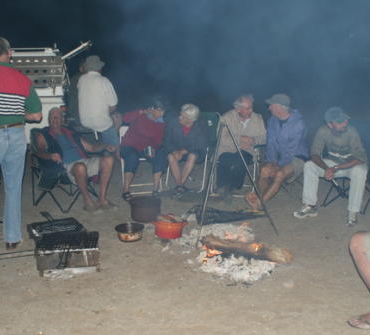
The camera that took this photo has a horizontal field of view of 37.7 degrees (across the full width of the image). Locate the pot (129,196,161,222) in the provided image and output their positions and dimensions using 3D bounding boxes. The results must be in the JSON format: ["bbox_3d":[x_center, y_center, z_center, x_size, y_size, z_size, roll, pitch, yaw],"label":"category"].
[{"bbox_3d":[-0.400,0.416,5.577,0.310,0.215,0.310,0,11,0],"label":"pot"}]

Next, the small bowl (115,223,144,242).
[{"bbox_3d":[-0.490,0.593,4.963,0.245,0.110,0.245,0,11,0],"label":"small bowl"}]

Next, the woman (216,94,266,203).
[{"bbox_3d":[0.660,-0.250,6.501,0.560,1.180,0.850,2,11,12],"label":"woman"}]

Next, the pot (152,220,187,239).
[{"bbox_3d":[-0.148,0.552,5.074,0.335,0.145,0.265,0,11,0],"label":"pot"}]

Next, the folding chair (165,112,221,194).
[{"bbox_3d":[0.100,-0.196,6.909,0.600,0.920,0.620,3,11,14],"label":"folding chair"}]

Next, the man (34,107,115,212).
[{"bbox_3d":[-1.235,-0.128,6.101,0.700,1.080,0.950,-11,15,-43],"label":"man"}]

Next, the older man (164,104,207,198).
[{"bbox_3d":[-0.005,-0.274,6.735,0.500,1.120,0.720,3,12,17],"label":"older man"}]

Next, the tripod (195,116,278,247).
[{"bbox_3d":[0.465,0.083,5.017,0.750,1.090,0.730,0,11,0],"label":"tripod"}]

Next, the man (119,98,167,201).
[{"bbox_3d":[-0.510,-0.261,6.692,0.570,1.130,0.800,-2,11,-12],"label":"man"}]

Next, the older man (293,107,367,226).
[{"bbox_3d":[1.545,-0.074,5.674,0.620,1.140,0.840,6,13,29],"label":"older man"}]

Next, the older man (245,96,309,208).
[{"bbox_3d":[1.070,-0.215,6.243,0.540,1.210,0.820,8,14,37],"label":"older man"}]

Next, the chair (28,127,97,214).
[{"bbox_3d":[-1.360,-0.040,6.170,0.600,0.880,0.770,7,13,31],"label":"chair"}]

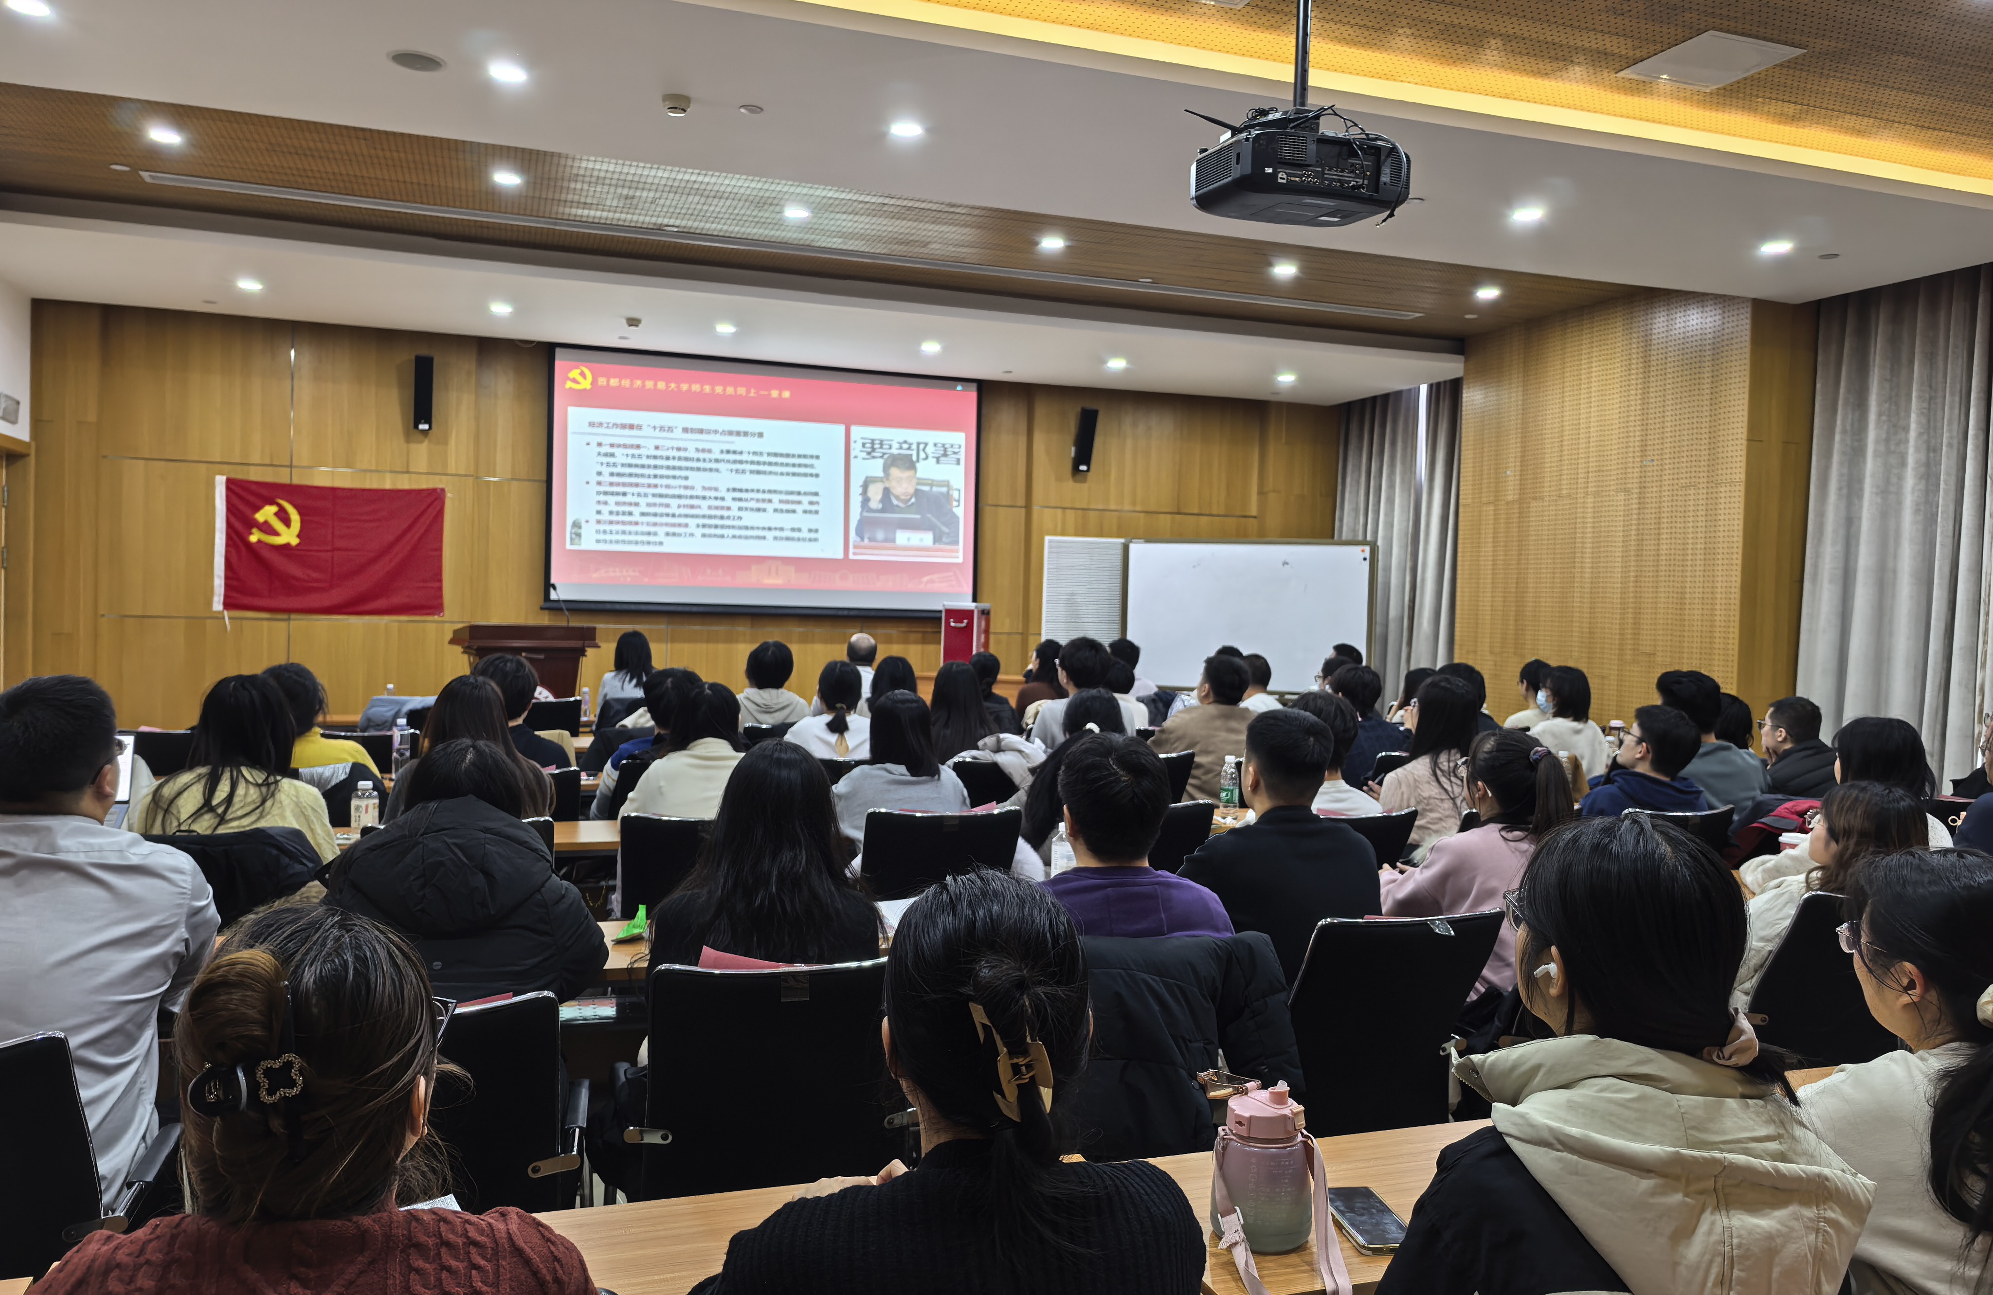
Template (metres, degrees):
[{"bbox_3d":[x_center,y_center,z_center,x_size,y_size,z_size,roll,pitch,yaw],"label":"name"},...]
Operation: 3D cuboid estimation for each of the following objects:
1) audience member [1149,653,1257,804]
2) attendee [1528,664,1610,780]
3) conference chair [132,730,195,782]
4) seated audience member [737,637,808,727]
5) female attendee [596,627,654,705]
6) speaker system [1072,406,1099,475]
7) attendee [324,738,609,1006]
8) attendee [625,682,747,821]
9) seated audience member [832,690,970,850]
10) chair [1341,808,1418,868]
[{"bbox_3d":[0.878,0.686,6.023,0.500,1.322,0.740,1,2,-18],"label":"audience member"},{"bbox_3d":[2.462,0.710,6.388,0.480,1.286,0.780,0,3,-29],"label":"attendee"},{"bbox_3d":[-3.371,0.784,5.680,0.540,0.920,0.580,1,2,-18],"label":"conference chair"},{"bbox_3d":[-1.181,0.617,7.018,0.460,1.290,0.700,1,2,-21],"label":"seated audience member"},{"bbox_3d":[-2.059,0.529,7.688,0.460,1.290,0.750,1,2,-19],"label":"female attendee"},{"bbox_3d":[0.977,-2.280,15.213,0.165,0.700,0.160,1,19,-18],"label":"speaker system"},{"bbox_3d":[-0.996,0.791,2.613,0.530,1.240,0.760,1,2,-21],"label":"attendee"},{"bbox_3d":[-0.915,0.730,4.263,0.470,1.260,0.720,1,2,-19],"label":"attendee"},{"bbox_3d":[-0.353,0.743,4.313,0.460,1.231,0.720,1,2,-18],"label":"seated audience member"},{"bbox_3d":[0.952,0.933,4.339,0.540,0.920,0.580,1,2,-18],"label":"chair"}]

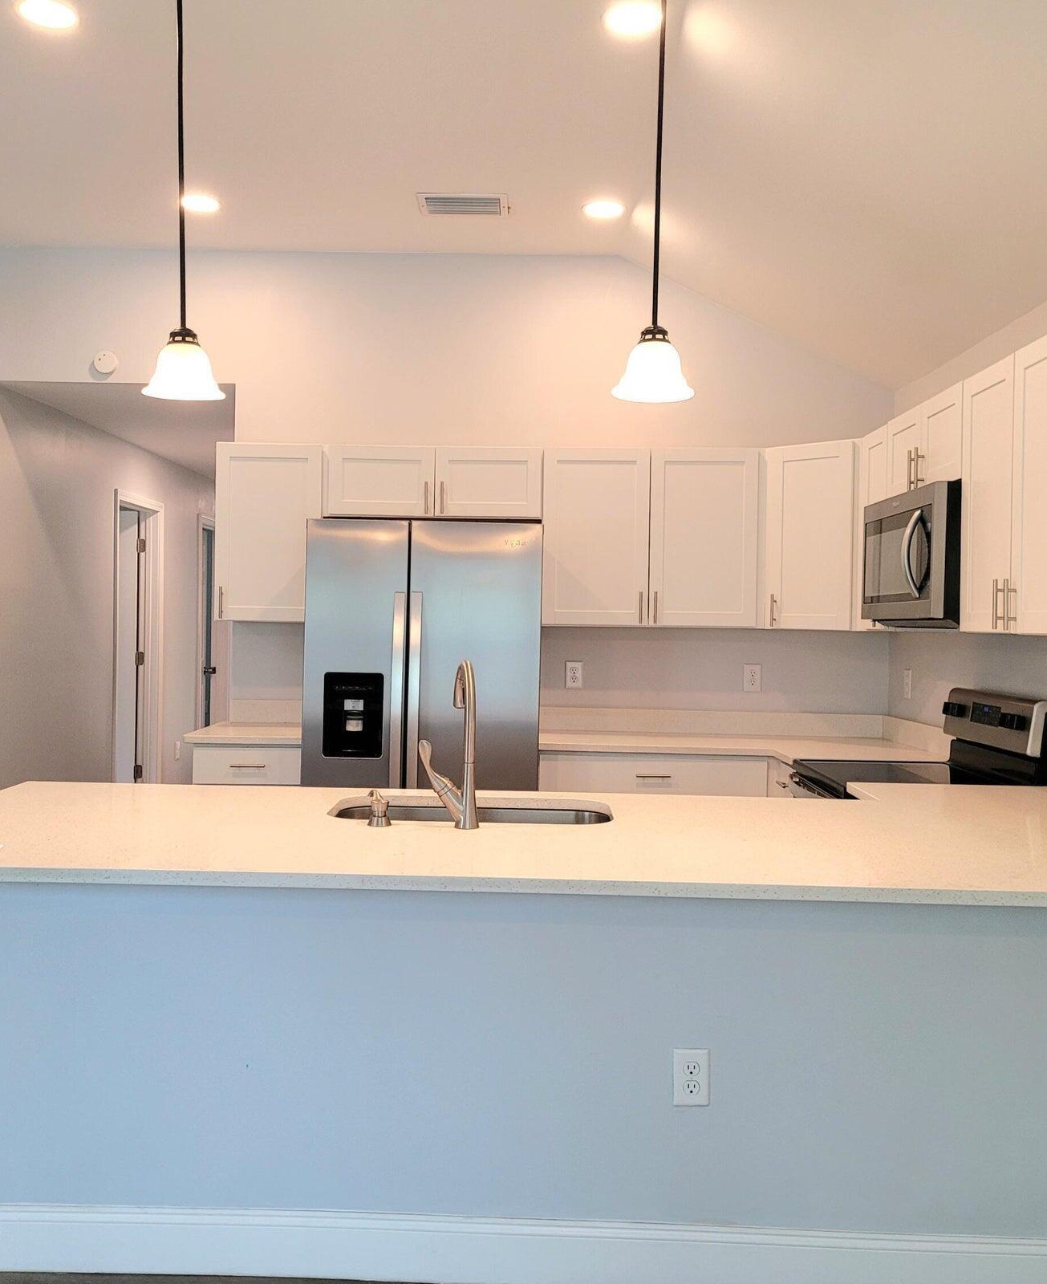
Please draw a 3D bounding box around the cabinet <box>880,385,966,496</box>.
[{"bbox_3d":[1.463,-0.619,4.198,0.320,0.300,0.788,1,1,1],"label":"cabinet"}]

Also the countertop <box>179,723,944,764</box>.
[{"bbox_3d":[0.142,0.421,5.218,2.974,0.033,1.065,1,1,0],"label":"countertop"}]

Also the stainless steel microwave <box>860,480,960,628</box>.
[{"bbox_3d":[1.434,-0.266,4.279,0.400,0.430,0.760,1,1,0],"label":"stainless steel microwave"}]

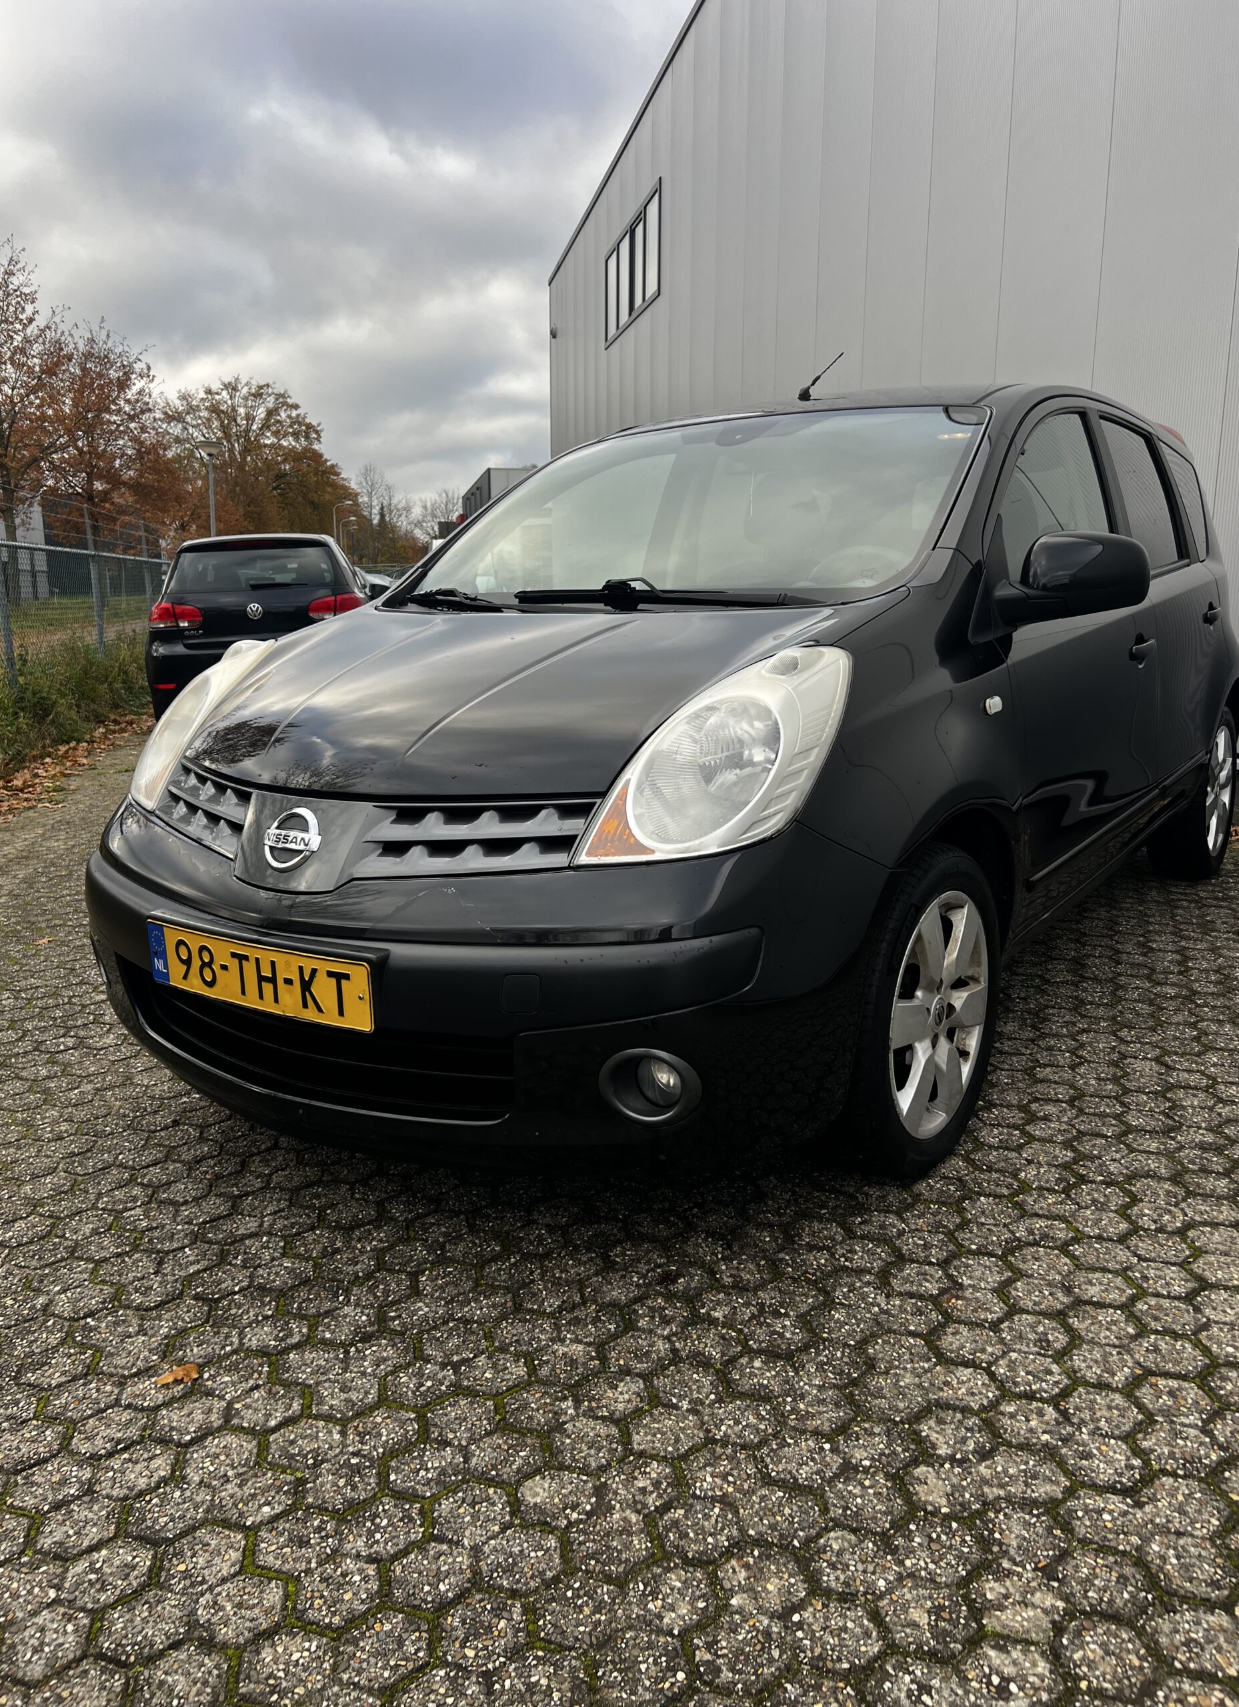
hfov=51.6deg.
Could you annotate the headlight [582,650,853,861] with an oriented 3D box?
[{"bbox_3d":[0.166,-0.153,1.950,0.290,0.320,0.500,4,14,26],"label":"headlight"}]

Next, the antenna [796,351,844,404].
[{"bbox_3d":[0.543,-1.274,3.422,0.040,0.155,0.270,7,15,34],"label":"antenna"}]

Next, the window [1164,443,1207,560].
[{"bbox_3d":[1.851,-1.127,4.179,0.070,0.350,0.460,-8,6,36],"label":"window"}]

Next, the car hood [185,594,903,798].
[{"bbox_3d":[-0.263,-0.316,2.384,1.370,0.310,0.910,7,15,34],"label":"car hood"}]

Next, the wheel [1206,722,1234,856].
[{"bbox_3d":[1.978,-0.218,4.384,0.170,0.440,0.440,7,15,34],"label":"wheel"}]

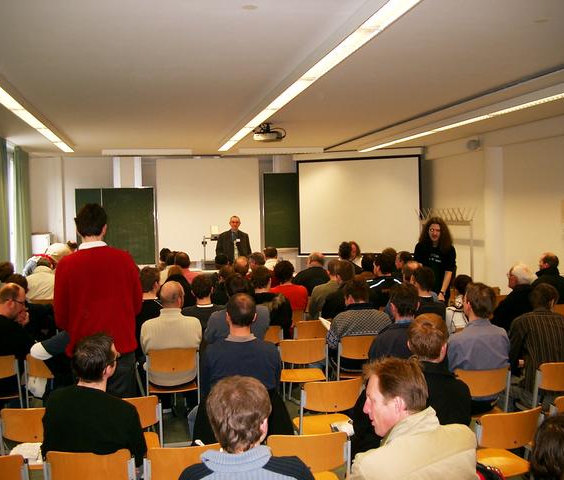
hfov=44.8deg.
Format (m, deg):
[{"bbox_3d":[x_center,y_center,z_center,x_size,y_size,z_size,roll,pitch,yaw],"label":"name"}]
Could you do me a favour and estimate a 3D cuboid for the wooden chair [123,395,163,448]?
[{"bbox_3d":[-0.924,1.275,4.023,0.430,0.805,0.500,-2,3,-14],"label":"wooden chair"}]

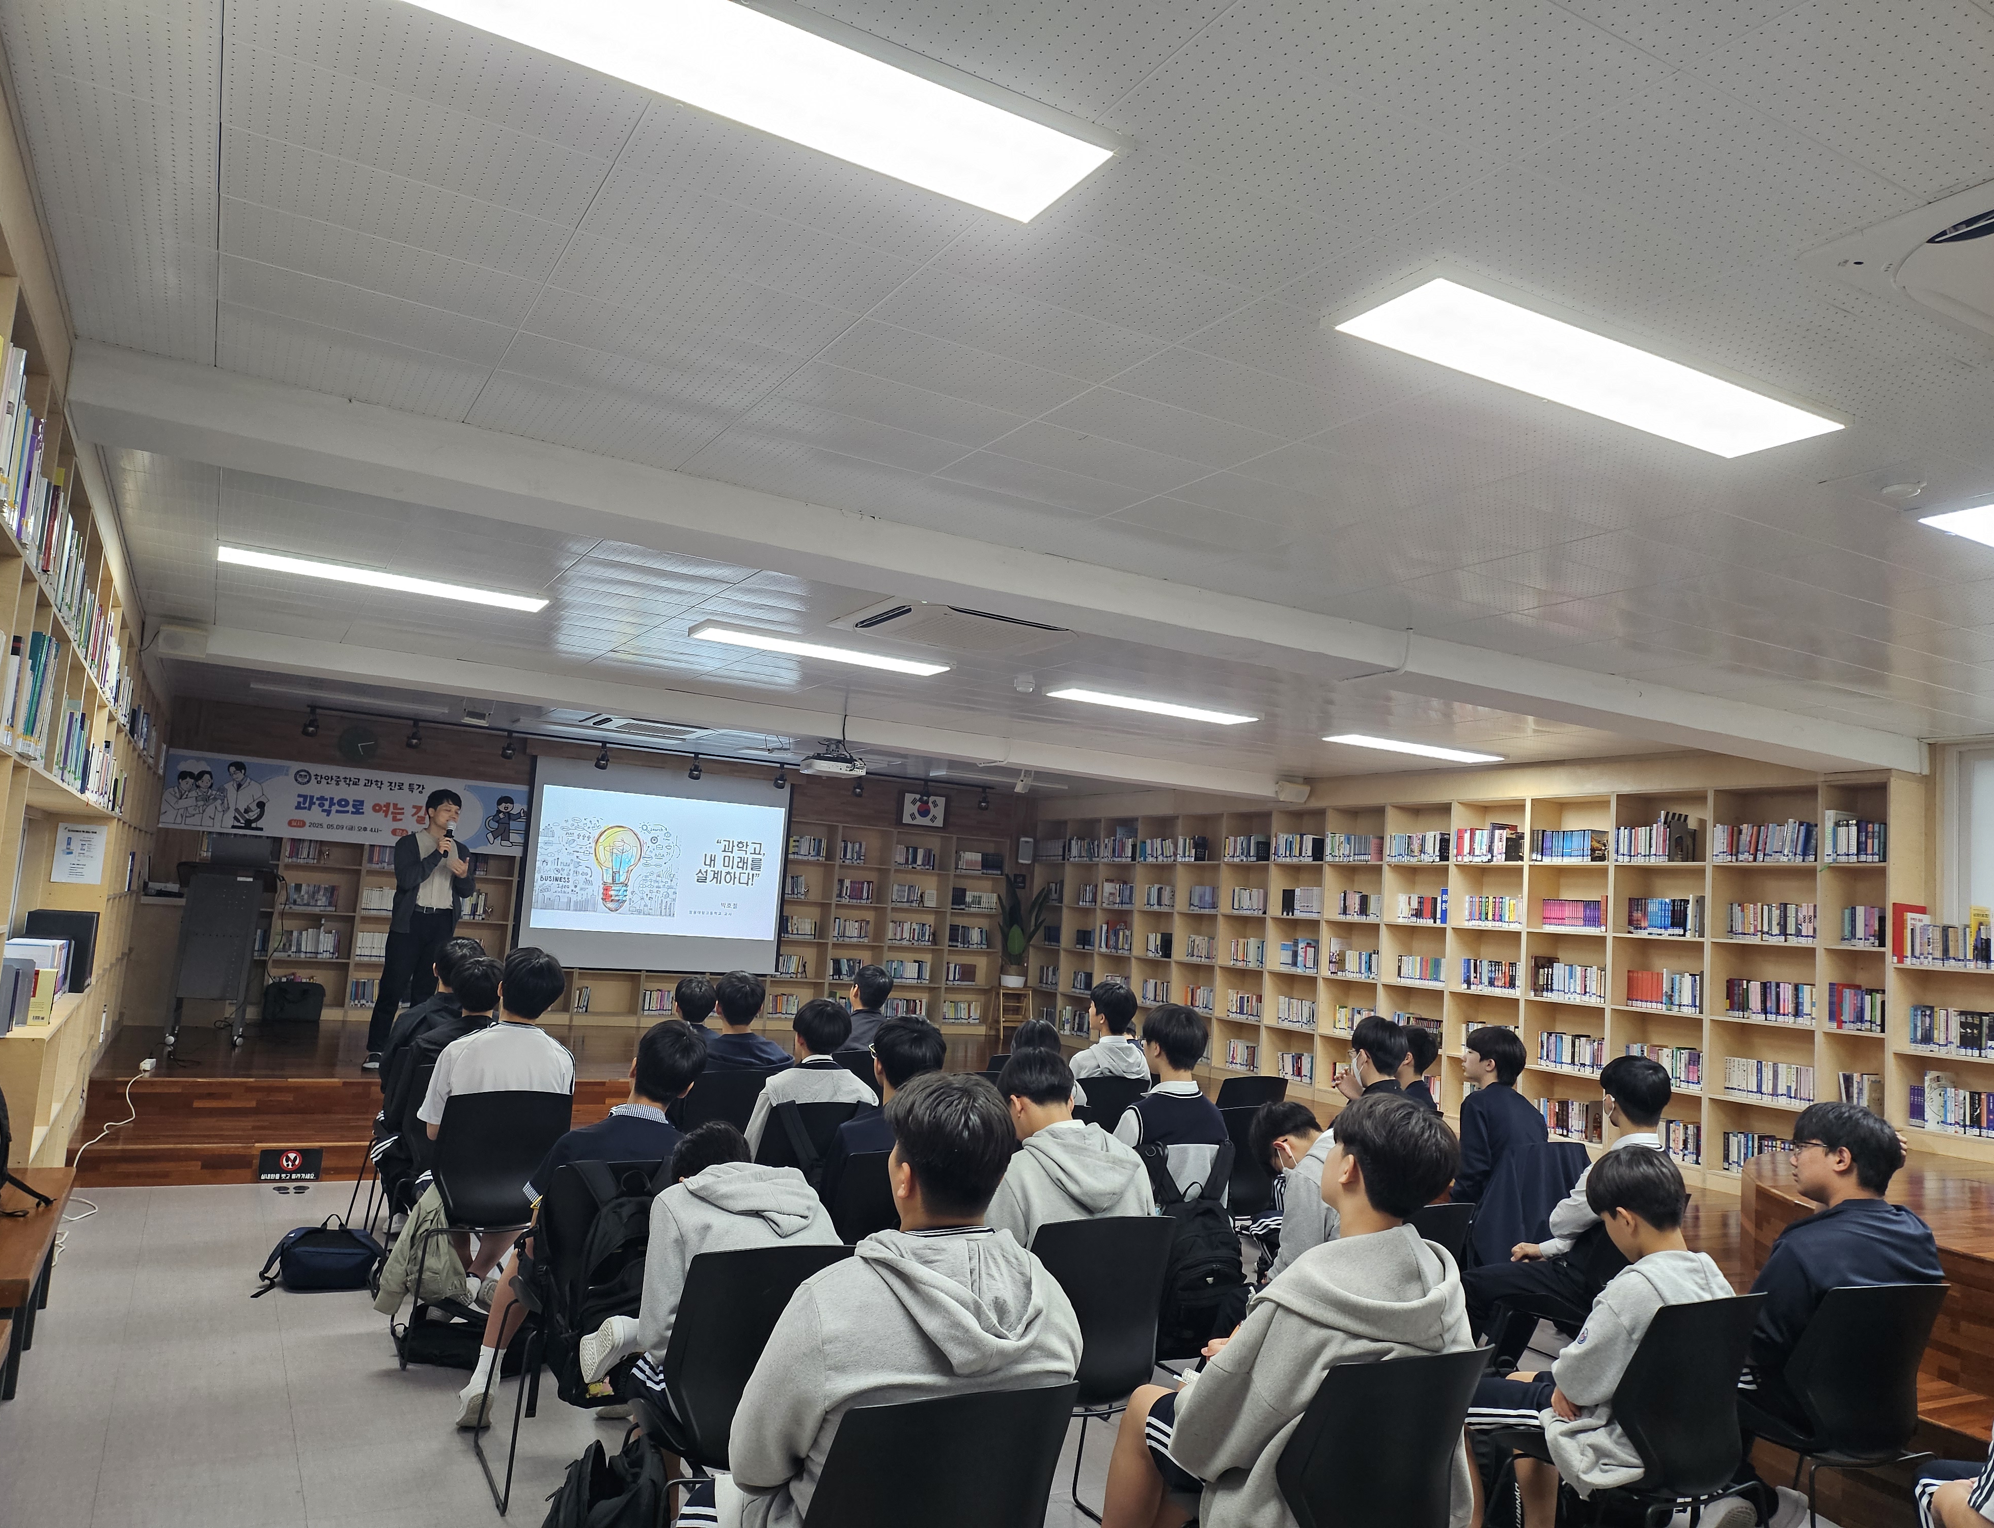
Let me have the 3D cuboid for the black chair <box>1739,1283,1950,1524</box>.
[{"bbox_3d":[2.025,1.692,3.565,0.500,0.840,0.540,7,-7,-22],"label":"black chair"}]

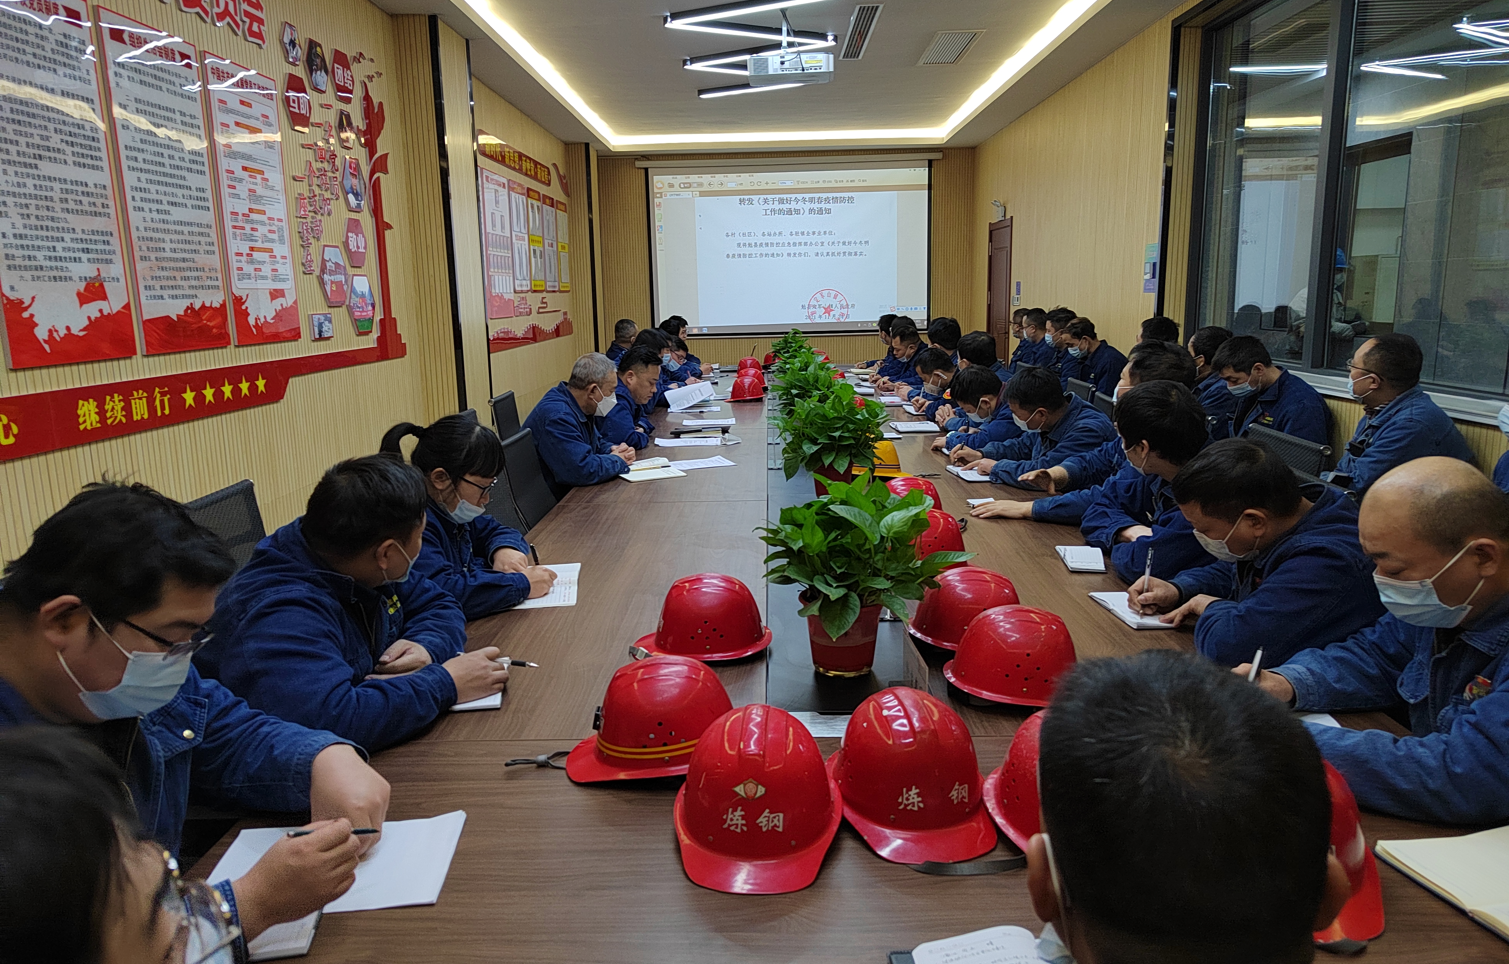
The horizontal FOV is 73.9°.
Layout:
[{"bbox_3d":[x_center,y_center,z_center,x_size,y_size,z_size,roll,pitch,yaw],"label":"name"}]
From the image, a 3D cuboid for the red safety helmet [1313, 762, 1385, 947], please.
[{"bbox_3d":[0.619,0.401,1.195,0.225,0.155,0.272,-1,11,0],"label":"red safety helmet"}]

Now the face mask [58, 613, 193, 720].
[{"bbox_3d":[-0.768,0.220,1.242,0.120,0.125,0.155,27,0,-13],"label":"face mask"}]

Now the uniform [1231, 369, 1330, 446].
[{"bbox_3d":[2.077,-0.178,4.097,0.460,0.580,0.500,0,11,4],"label":"uniform"}]

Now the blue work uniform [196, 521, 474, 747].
[{"bbox_3d":[-0.752,0.331,1.843,0.560,0.560,0.560,-1,11,1],"label":"blue work uniform"}]

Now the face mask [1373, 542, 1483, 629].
[{"bbox_3d":[0.935,0.149,1.398,0.115,0.105,0.135,-19,5,18],"label":"face mask"}]

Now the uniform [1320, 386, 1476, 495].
[{"bbox_3d":[2.068,-0.012,3.284,0.500,0.600,0.500,3,11,20],"label":"uniform"}]

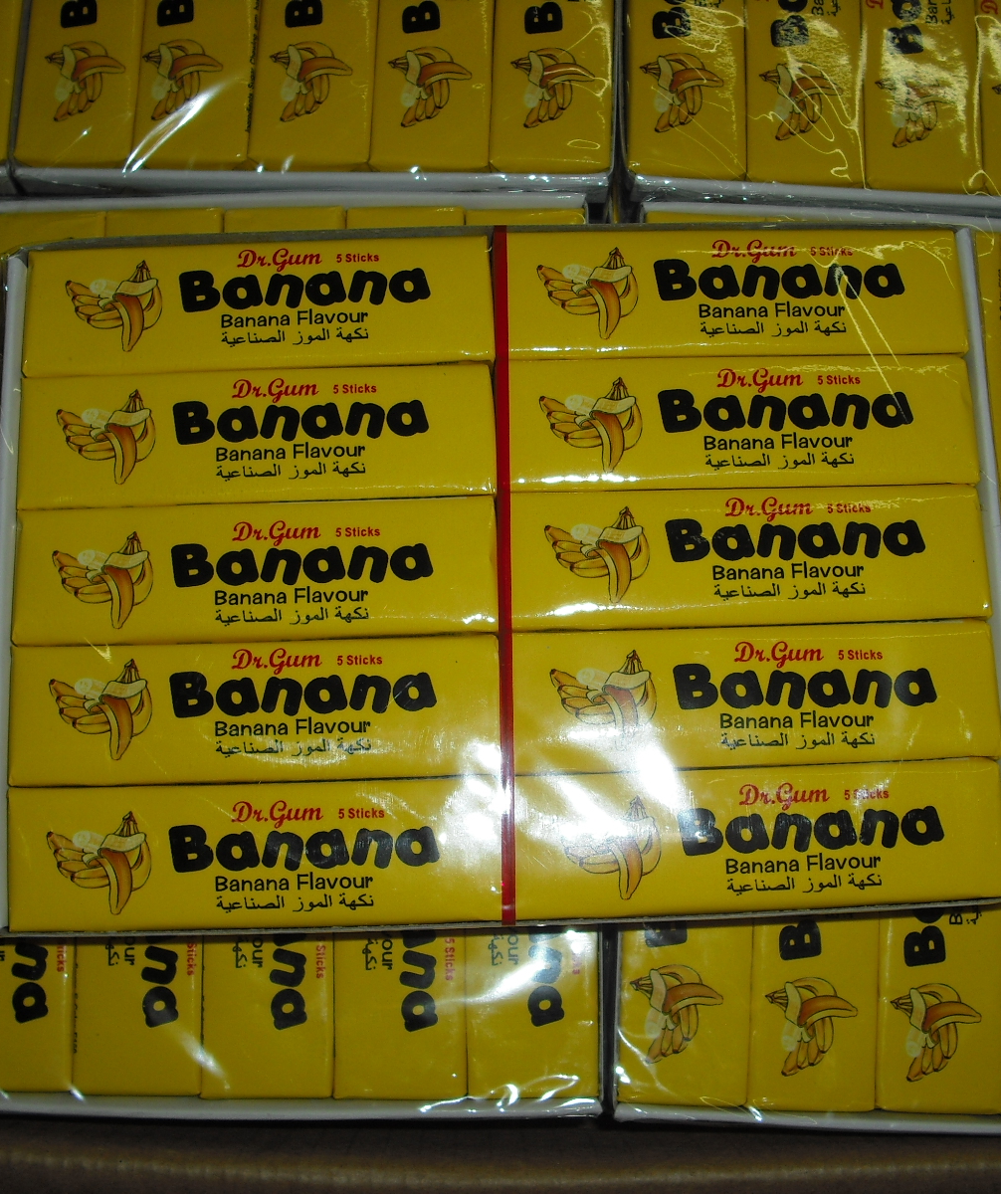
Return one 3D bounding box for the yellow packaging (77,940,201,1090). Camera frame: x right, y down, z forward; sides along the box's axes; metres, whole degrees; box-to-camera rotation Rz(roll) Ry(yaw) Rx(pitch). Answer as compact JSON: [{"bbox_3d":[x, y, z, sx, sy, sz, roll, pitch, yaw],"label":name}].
[{"bbox_3d":[-0.058,0.044,0.286,0.021,0.011,0.073,0,79,-1],"label":"yellow packaging"}]

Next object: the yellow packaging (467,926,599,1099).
[{"bbox_3d":[0.005,0.044,0.287,0.021,0.011,0.073,0,79,-1],"label":"yellow packaging"}]

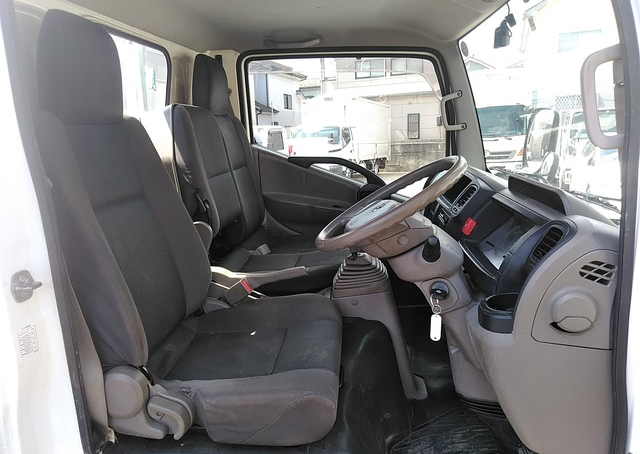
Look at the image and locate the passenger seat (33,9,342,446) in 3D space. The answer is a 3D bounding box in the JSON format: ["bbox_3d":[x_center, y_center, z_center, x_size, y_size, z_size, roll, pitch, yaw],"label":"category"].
[{"bbox_3d":[-0.289,-0.036,1.263,0.690,0.980,0.530,-1,11,3],"label":"passenger seat"}]

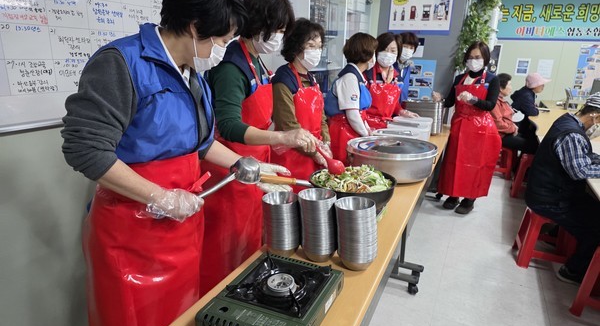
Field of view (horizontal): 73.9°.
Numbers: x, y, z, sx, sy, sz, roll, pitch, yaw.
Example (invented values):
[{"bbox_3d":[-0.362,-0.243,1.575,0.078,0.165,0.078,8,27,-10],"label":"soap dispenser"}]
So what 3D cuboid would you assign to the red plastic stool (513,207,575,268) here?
[{"bbox_3d":[1.795,0.514,2.891,0.350,0.440,0.350,8,17,21],"label":"red plastic stool"}]

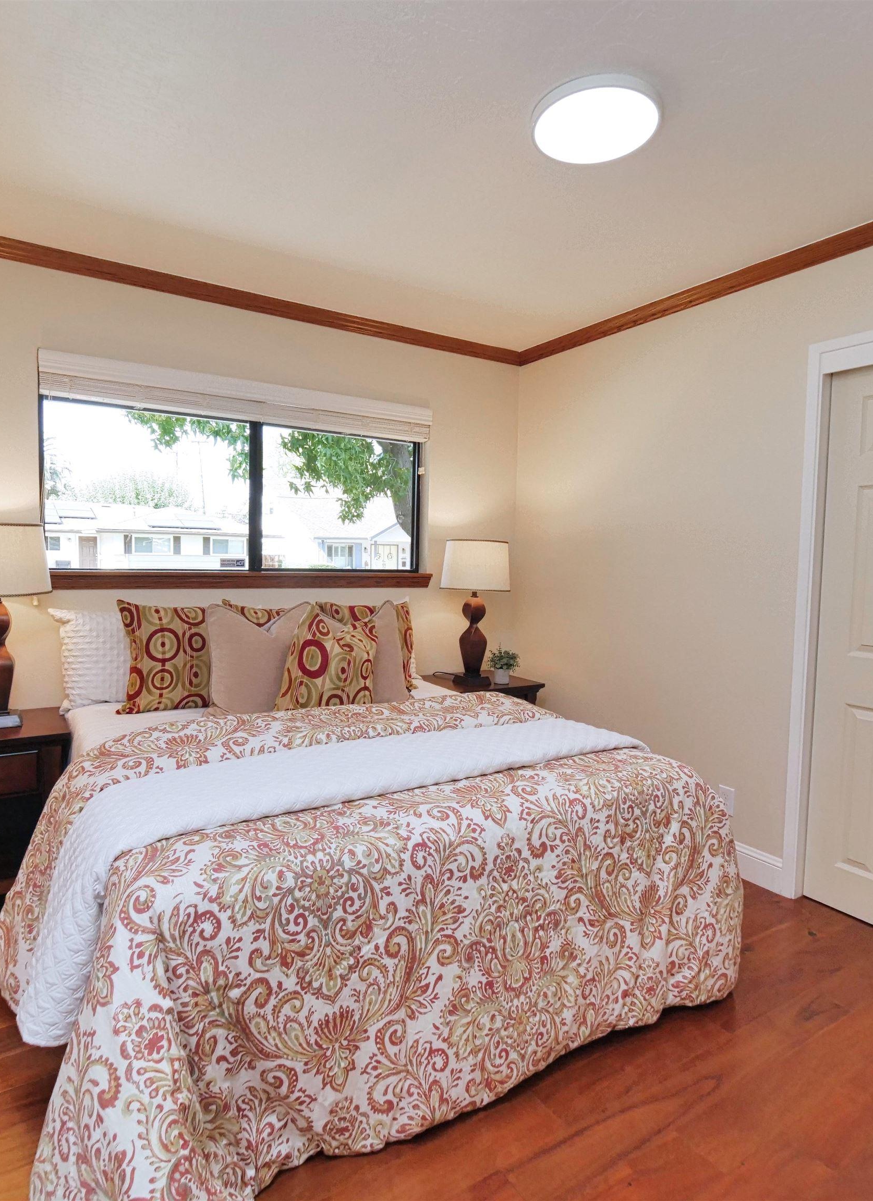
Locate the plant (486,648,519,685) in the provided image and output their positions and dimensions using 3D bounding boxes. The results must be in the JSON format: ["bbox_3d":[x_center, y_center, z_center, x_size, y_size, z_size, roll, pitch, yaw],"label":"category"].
[{"bbox_3d":[0.337,0.339,3.415,0.163,0.188,0.163,1,4,0],"label":"plant"}]

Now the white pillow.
[{"bbox_3d":[-1.244,0.221,2.736,0.630,0.418,0.175,-1,-6,-32],"label":"white pillow"}]

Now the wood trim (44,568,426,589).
[{"bbox_3d":[-0.817,-0.101,3.108,1.859,0.082,0.068,-1,4,-32],"label":"wood trim"}]

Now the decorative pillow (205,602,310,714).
[{"bbox_3d":[-0.742,0.213,2.760,0.450,0.458,0.146,-1,-10,-32],"label":"decorative pillow"}]

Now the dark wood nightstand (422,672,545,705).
[{"bbox_3d":[0.197,0.757,3.492,0.552,0.663,0.456,-1,4,-32],"label":"dark wood nightstand"}]

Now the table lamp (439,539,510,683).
[{"bbox_3d":[0.196,0.059,3.356,0.350,0.749,0.350,1,4,0],"label":"table lamp"}]

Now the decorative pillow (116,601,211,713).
[{"bbox_3d":[-1.075,0.216,2.682,0.450,0.448,0.146,-1,-9,-32],"label":"decorative pillow"}]

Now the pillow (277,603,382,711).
[{"bbox_3d":[-0.479,0.229,2.792,0.430,0.438,0.136,-1,-13,-32],"label":"pillow"}]

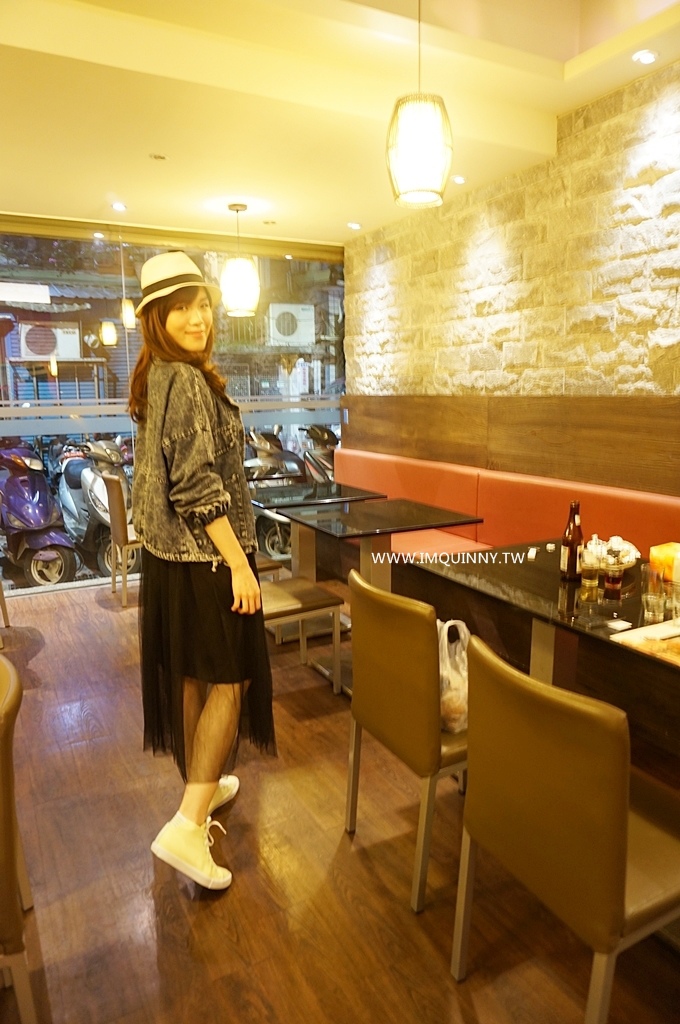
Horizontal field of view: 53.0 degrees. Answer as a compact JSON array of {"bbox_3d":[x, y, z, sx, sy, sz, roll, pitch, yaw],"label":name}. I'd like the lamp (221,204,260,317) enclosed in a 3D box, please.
[{"bbox_3d":[-0.628,-1.561,4.268,0.241,0.650,0.241,-6,11,-27],"label":"lamp"}]

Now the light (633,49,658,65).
[{"bbox_3d":[1.214,-1.798,2.711,0.103,0.044,0.103,-6,11,-27],"label":"light"}]

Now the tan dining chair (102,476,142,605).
[{"bbox_3d":[-1.273,0.151,4.566,0.468,0.830,0.419,-6,11,-27],"label":"tan dining chair"}]

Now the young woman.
[{"bbox_3d":[-0.373,0.167,1.954,0.423,1.694,0.473,1,10,8],"label":"young woman"}]

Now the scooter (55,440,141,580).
[{"bbox_3d":[-2.095,-0.061,5.766,0.700,1.140,1.750,-8,13,-37],"label":"scooter"}]

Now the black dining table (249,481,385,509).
[{"bbox_3d":[-0.223,0.273,4.004,0.734,0.762,0.734,-6,11,-27],"label":"black dining table"}]

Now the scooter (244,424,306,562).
[{"bbox_3d":[-0.841,-0.167,6.277,0.700,1.140,1.750,-8,12,-34],"label":"scooter"}]

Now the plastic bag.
[{"bbox_3d":[0.312,0.445,1.861,0.138,0.305,0.148,-6,11,-27],"label":"plastic bag"}]

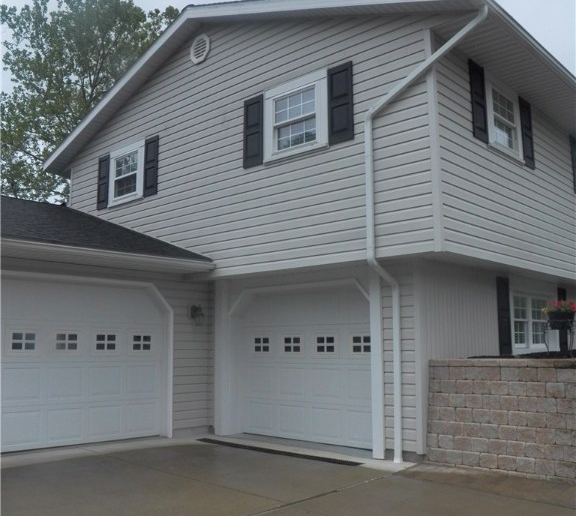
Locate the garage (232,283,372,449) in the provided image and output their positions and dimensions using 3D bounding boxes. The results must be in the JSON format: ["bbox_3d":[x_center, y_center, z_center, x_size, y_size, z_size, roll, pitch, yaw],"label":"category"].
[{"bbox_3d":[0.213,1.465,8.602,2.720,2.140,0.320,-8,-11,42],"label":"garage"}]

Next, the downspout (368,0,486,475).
[{"bbox_3d":[1.639,-0.148,6.726,1.590,4.780,0.540,-8,-11,42],"label":"downspout"}]

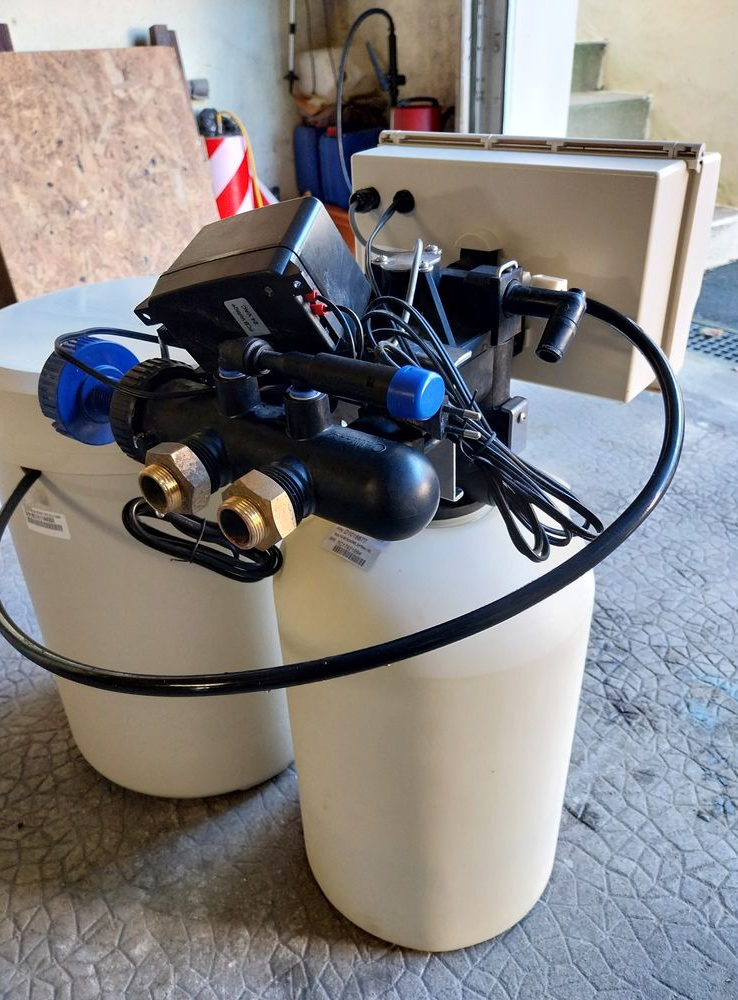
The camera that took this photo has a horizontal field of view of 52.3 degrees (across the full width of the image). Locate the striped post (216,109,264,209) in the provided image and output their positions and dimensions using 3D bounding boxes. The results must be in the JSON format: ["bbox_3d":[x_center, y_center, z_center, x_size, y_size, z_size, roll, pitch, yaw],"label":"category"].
[{"bbox_3d":[-0.418,-1.014,2.516,0.140,0.534,0.140,-7,32,-7],"label":"striped post"}]

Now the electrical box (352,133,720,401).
[{"bbox_3d":[0.111,-0.186,0.580,0.251,0.165,0.089,22,40,34],"label":"electrical box"}]

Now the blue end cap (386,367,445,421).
[{"bbox_3d":[0.022,-0.051,0.363,0.018,0.025,0.025,22,39,34],"label":"blue end cap"}]

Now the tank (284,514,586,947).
[{"bbox_3d":[0.055,0.165,0.675,0.257,0.435,0.257,-2,32,1],"label":"tank"}]

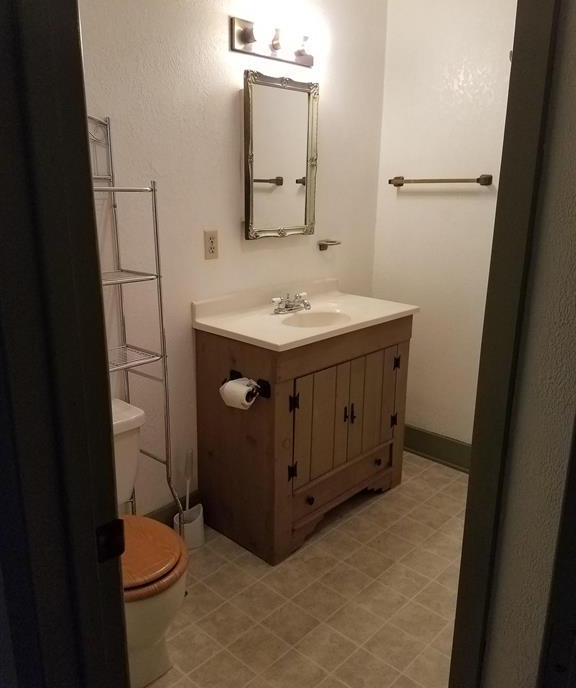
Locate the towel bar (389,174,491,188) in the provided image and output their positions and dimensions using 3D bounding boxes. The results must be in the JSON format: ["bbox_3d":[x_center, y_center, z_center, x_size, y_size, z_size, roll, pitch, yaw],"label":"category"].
[{"bbox_3d":[0.713,-0.779,2.776,0.522,0.049,0.075,14,20,41],"label":"towel bar"}]

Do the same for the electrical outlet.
[{"bbox_3d":[-0.298,-0.389,2.287,0.012,0.115,0.070,14,20,41],"label":"electrical outlet"}]

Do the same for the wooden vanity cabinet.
[{"bbox_3d":[0.102,0.322,2.604,0.435,0.878,0.907,14,20,41],"label":"wooden vanity cabinet"}]

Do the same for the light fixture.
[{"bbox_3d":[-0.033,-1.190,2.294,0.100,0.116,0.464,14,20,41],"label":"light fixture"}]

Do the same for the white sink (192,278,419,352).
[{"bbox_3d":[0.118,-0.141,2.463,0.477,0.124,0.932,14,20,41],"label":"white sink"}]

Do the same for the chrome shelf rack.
[{"bbox_3d":[-0.701,0.140,1.756,0.305,1.650,0.650,14,20,41],"label":"chrome shelf rack"}]

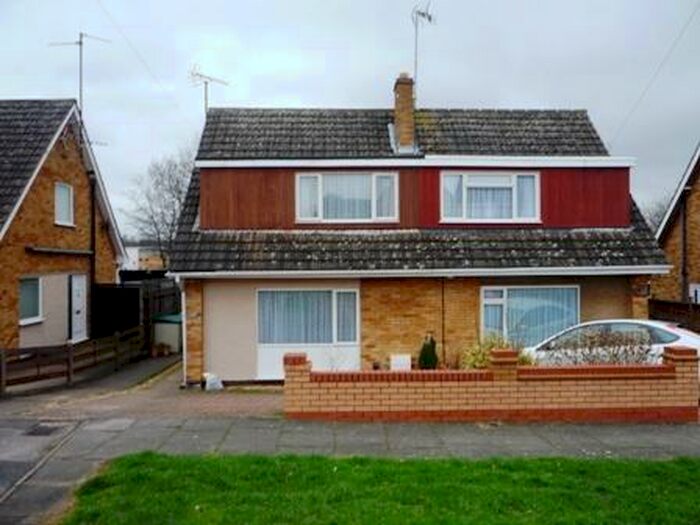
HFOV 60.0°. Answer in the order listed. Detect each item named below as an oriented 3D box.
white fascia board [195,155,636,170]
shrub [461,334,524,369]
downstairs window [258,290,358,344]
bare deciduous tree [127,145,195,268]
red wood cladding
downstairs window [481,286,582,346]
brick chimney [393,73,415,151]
[{"bbox_3d":[1.557,-2.273,13.788,10.050,0.240,0.080,-1,0,-2],"label":"white fascia board"},{"bbox_3d":[2.197,1.575,9.100,1.100,1.150,0.900,-1,0,-2],"label":"shrub"},{"bbox_3d":[-0.937,1.191,13.379,2.270,1.240,0.100,-1,0,-2],"label":"downstairs window"},{"bbox_3d":[-8.867,-1.386,29.000,4.800,8.600,4.800,-1,0,-2],"label":"bare deciduous tree"},{"bbox_3d":[1.562,-1.470,13.938,9.900,1.430,0.100,-1,0,-2],"label":"red wood cladding"},{"bbox_3d":[4.045,1.244,13.597,2.180,1.370,0.100,-1,0,-2],"label":"downstairs window"},{"bbox_3d":[1.464,-4.030,16.300,0.420,2.050,0.900,-1,0,-2],"label":"brick chimney"}]

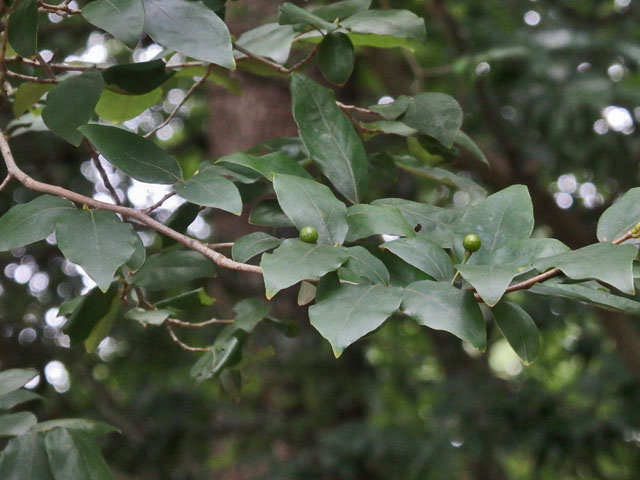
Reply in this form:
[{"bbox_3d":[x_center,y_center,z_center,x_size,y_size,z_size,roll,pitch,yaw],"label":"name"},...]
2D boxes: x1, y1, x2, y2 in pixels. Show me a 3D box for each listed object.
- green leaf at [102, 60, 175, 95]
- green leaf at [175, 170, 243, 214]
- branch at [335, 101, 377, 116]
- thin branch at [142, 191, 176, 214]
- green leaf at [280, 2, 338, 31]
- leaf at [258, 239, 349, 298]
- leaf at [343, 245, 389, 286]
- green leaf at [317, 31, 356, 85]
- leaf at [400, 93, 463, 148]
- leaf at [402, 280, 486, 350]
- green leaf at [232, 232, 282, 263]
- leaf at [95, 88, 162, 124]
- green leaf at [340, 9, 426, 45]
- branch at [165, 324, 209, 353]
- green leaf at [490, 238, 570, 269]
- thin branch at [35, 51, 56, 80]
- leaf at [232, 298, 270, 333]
[{"bbox_3d":[-0.126,-0.113,3.200,0.051,0.014,0.035,-2,-41,2],"label":"green leaf"},{"bbox_3d":[-0.073,-0.031,2.996,0.050,0.030,0.009,26,-36,21],"label":"green leaf"},{"bbox_3d":[0.027,-0.098,3.400,0.034,0.004,0.004,18,0,-8],"label":"branch"},{"bbox_3d":[-0.105,-0.025,3.007,0.025,0.005,0.008,-34,0,0],"label":"thin branch"},{"bbox_3d":[-0.008,-0.148,3.050,0.049,0.016,0.028,13,15,-38],"label":"green leaf"},{"bbox_3d":[-0.010,0.018,2.953,0.064,0.013,0.043,-30,45,-33],"label":"leaf"},{"bbox_3d":[0.029,0.016,3.039,0.048,0.030,0.009,34,-26,21],"label":"leaf"},{"bbox_3d":[0.011,-0.121,3.050,0.030,0.046,0.010,-4,-37,-2],"label":"green leaf"},{"bbox_3d":[0.084,-0.089,3.399,0.044,0.052,0.013,-33,-25,-17],"label":"leaf"},{"bbox_3d":[0.089,0.051,3.120,0.075,0.043,0.016,37,-32,19],"label":"leaf"},{"bbox_3d":[-0.041,0.005,3.020,0.044,0.012,0.031,-19,42,-39],"label":"green leaf"},{"bbox_3d":[-0.124,-0.092,3.000,0.043,0.042,0.012,24,22,-17],"label":"leaf"},{"bbox_3d":[0.042,-0.142,3.050,0.058,0.015,0.036,6,35,5],"label":"green leaf"},{"bbox_3d":[-0.091,0.067,3.135,0.036,0.011,0.014,34,0,-5],"label":"branch"},{"bbox_3d":[0.139,0.010,3.020,0.056,0.014,0.036,-11,38,-16],"label":"green leaf"},{"bbox_3d":[-0.186,-0.117,3.103,0.007,0.022,0.007,-30,0,0],"label":"thin branch"},{"bbox_3d":[-0.046,0.050,3.060,0.042,0.012,0.030,-17,24,50],"label":"leaf"}]

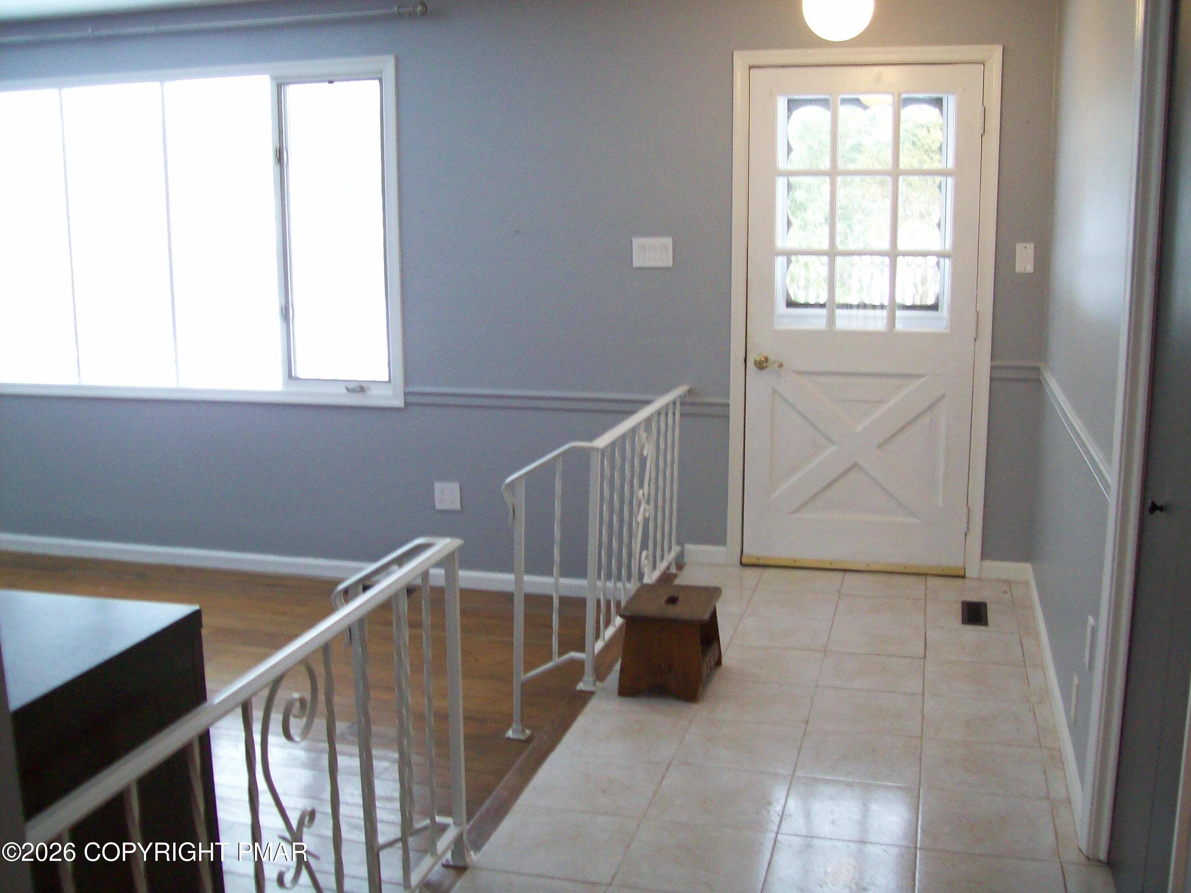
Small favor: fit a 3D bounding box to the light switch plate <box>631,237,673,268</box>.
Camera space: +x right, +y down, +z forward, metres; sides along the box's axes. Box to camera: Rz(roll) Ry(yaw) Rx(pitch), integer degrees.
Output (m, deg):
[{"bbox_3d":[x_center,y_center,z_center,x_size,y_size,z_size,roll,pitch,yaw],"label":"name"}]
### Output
[{"bbox_3d":[0.237,-0.800,5.106,0.167,0.121,0.012,2,11,15],"label":"light switch plate"}]

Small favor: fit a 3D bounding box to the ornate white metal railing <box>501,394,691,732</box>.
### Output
[{"bbox_3d":[0.043,0.333,4.599,0.311,0.989,1.495,2,11,15],"label":"ornate white metal railing"}]

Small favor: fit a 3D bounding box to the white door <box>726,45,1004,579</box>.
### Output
[{"bbox_3d":[1.052,-0.506,4.956,1.019,2.079,0.075,2,11,15],"label":"white door"}]

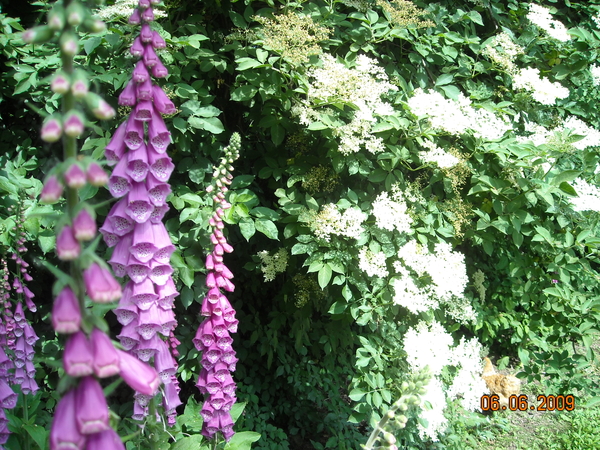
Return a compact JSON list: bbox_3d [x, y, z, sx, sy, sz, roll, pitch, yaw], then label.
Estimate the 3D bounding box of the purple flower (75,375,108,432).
[{"bbox_3d":[-0.144,0.125,0.420,0.022,0.042,0.027,-7,14,-16],"label":"purple flower"}]

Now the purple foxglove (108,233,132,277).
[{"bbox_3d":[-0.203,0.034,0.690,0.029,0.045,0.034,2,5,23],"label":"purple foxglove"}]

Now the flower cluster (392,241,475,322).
[{"bbox_3d":[0.385,0.163,1.750,0.235,0.230,0.110,1,7,9],"label":"flower cluster"}]

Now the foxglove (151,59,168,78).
[{"bbox_3d":[-0.161,-0.180,0.695,0.016,0.025,0.016,-5,-20,-45],"label":"foxglove"}]

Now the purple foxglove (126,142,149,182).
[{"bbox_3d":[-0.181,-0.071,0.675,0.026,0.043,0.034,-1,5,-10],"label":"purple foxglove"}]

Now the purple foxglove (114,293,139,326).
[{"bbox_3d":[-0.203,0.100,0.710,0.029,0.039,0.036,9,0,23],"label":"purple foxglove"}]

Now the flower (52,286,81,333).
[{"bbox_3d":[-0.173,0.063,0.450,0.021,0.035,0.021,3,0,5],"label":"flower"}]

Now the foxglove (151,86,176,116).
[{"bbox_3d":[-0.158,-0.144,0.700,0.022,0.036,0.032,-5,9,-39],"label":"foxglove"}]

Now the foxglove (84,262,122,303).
[{"bbox_3d":[-0.136,0.039,0.420,0.021,0.028,0.019,-4,-18,-40],"label":"foxglove"}]

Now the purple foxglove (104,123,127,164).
[{"bbox_3d":[-0.213,-0.094,0.700,0.021,0.046,0.021,27,-11,-34],"label":"purple foxglove"}]

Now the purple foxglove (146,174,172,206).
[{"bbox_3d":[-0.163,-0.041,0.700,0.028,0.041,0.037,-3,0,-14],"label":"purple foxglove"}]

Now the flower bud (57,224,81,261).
[{"bbox_3d":[-0.162,0.012,0.425,0.018,0.026,0.021,-2,15,-16],"label":"flower bud"}]

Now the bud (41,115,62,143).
[{"bbox_3d":[-0.174,-0.068,0.425,0.013,0.018,0.013,1,-20,15],"label":"bud"}]

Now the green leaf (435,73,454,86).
[{"bbox_3d":[0.417,-0.420,1.750,0.060,0.012,0.040,-13,43,-14],"label":"green leaf"}]

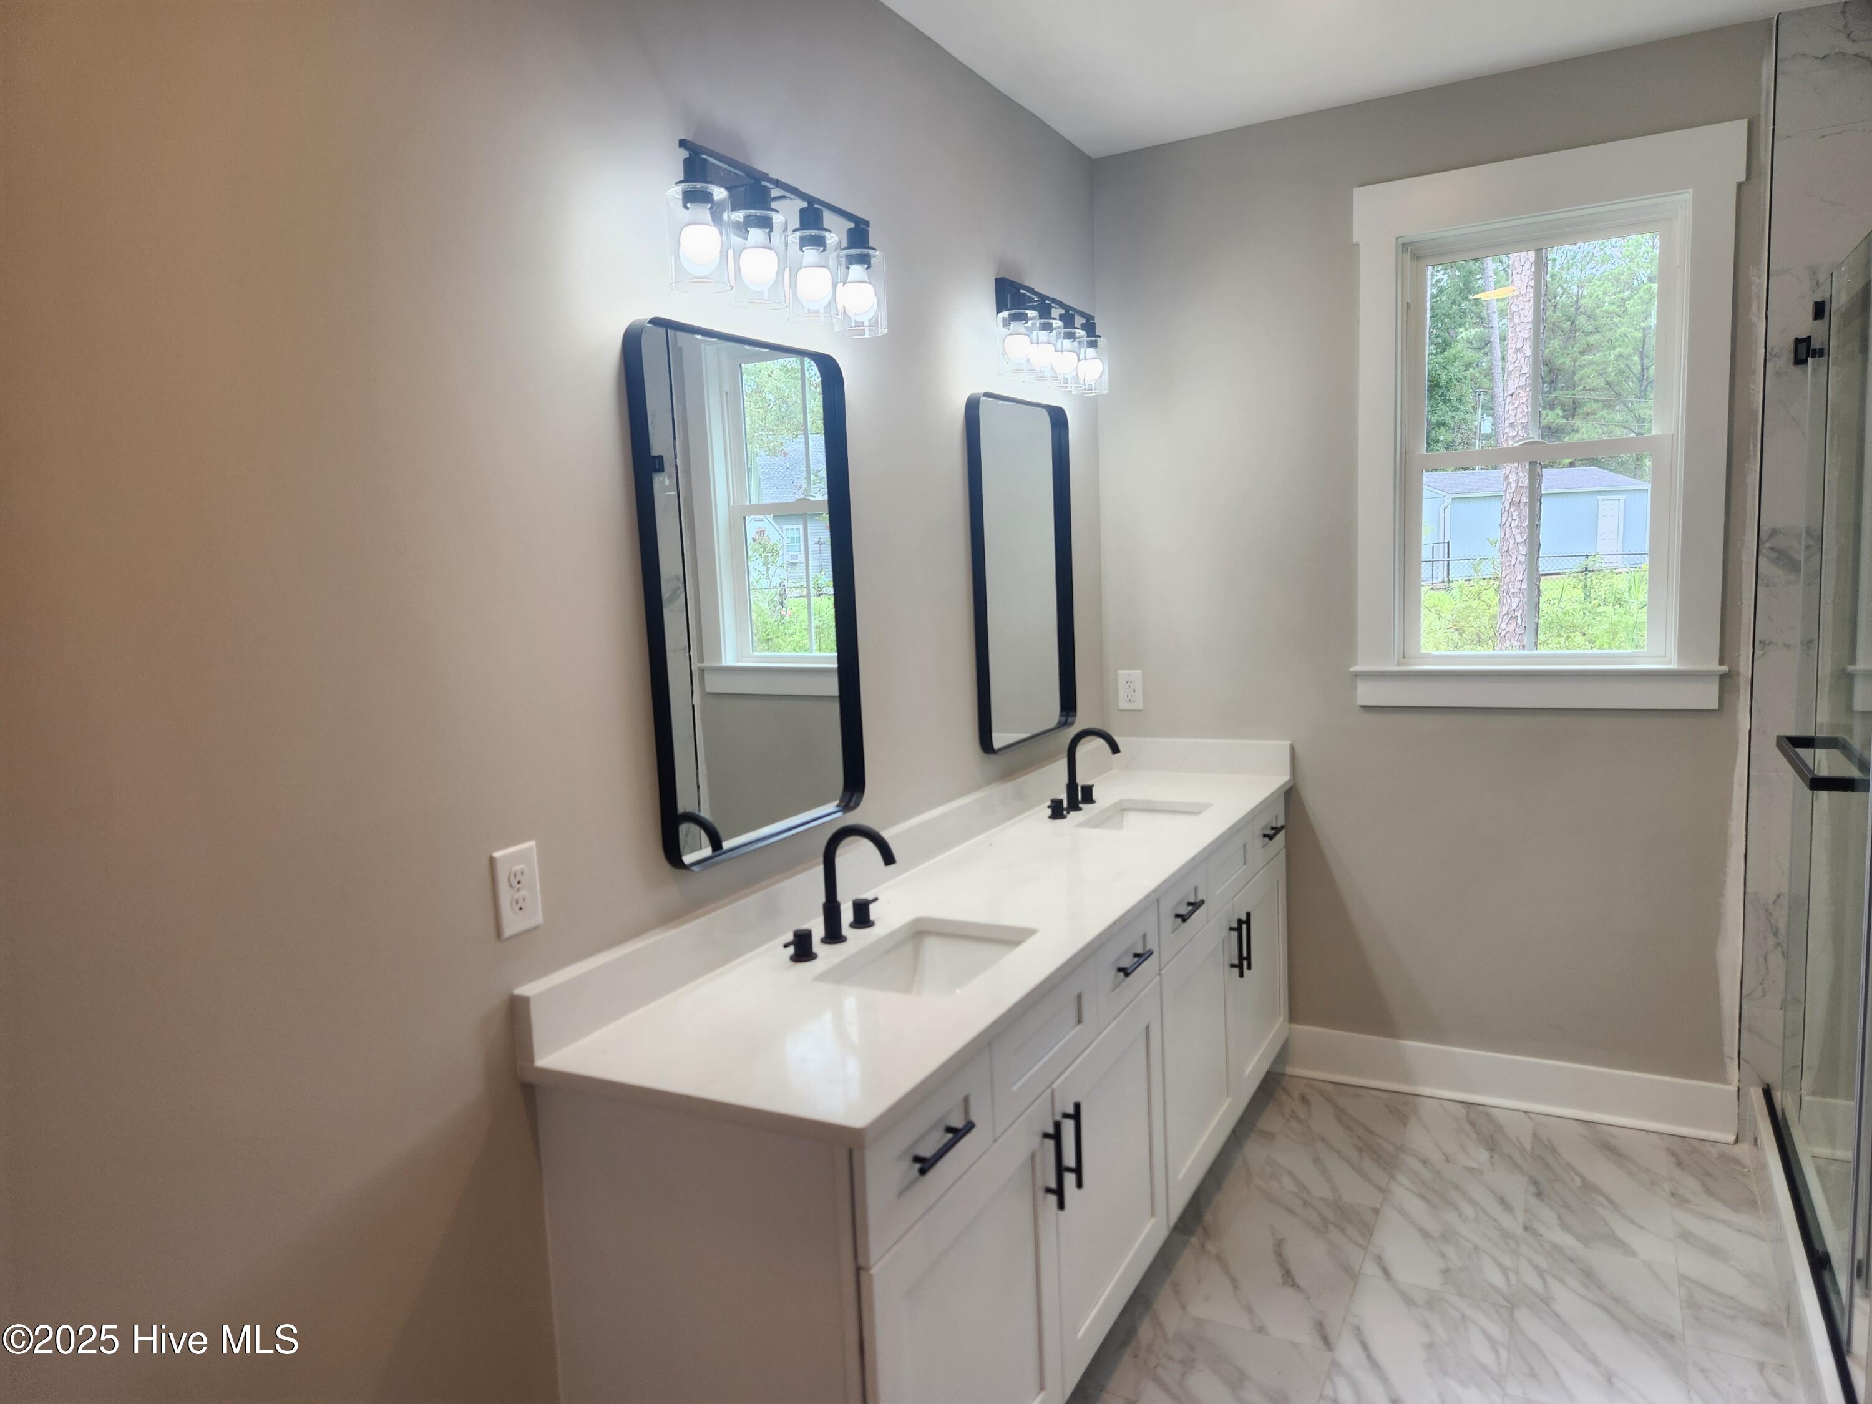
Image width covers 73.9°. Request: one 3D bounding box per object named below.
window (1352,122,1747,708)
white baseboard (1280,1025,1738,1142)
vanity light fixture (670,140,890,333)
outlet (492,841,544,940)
[{"bbox_3d":[1.583,-0.693,3.299,0.911,1.421,0.115,1,8,28],"label":"window"},{"bbox_3d":[1.551,1.064,3.518,1.207,0.147,0.033,1,8,28],"label":"white baseboard"},{"bbox_3d":[-0.286,-0.807,2.149,0.168,0.260,0.580,1,8,28],"label":"vanity light fixture"},{"bbox_3d":[-0.594,0.270,1.777,0.008,0.123,0.082,1,8,28],"label":"outlet"}]

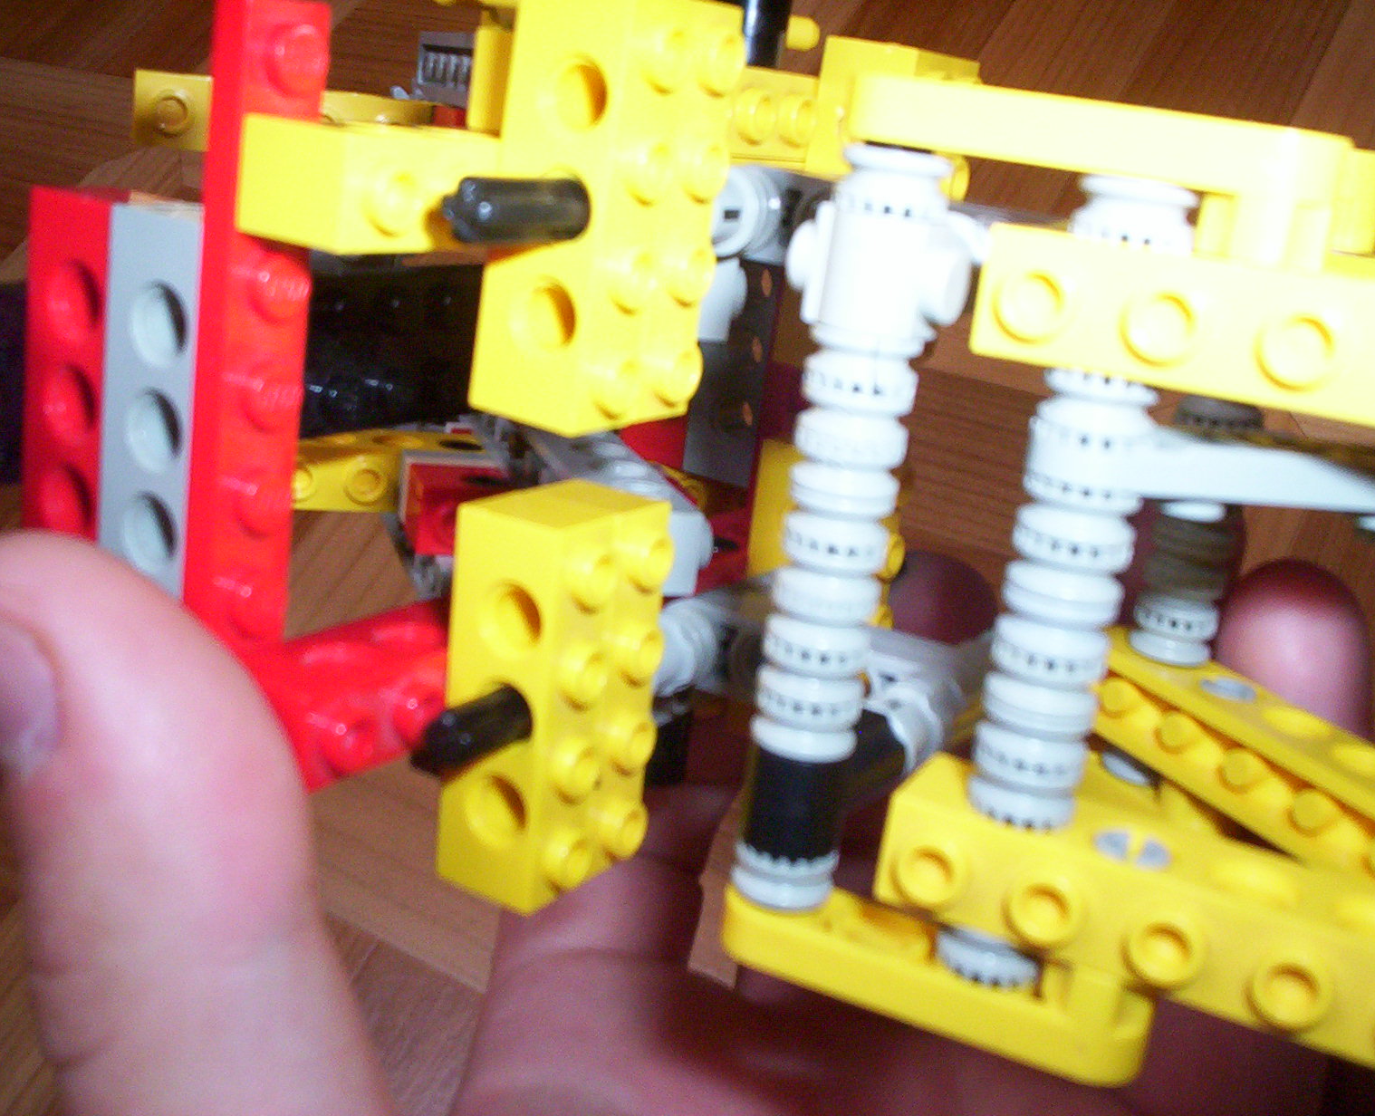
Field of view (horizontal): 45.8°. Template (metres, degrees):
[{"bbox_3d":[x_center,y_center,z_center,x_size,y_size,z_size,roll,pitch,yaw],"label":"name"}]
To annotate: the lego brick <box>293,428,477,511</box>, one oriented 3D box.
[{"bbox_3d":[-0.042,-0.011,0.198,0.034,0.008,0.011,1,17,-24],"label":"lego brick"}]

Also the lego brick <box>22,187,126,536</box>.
[{"bbox_3d":[-0.046,-0.012,0.129,0.010,0.032,0.008,17,17,28],"label":"lego brick"}]

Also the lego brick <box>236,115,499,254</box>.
[{"bbox_3d":[-0.018,-0.028,0.123,0.011,0.008,0.031,17,17,28],"label":"lego brick"}]

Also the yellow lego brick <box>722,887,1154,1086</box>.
[{"bbox_3d":[0.019,0.028,0.120,0.032,0.008,0.008,14,20,26],"label":"yellow lego brick"}]

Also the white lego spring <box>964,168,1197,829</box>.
[{"bbox_3d":[0.026,-0.003,0.107,0.008,0.044,0.008,17,22,27],"label":"white lego spring"}]

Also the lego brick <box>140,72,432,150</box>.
[{"bbox_3d":[-0.045,-0.049,0.185,0.034,0.008,0.011,1,16,-18],"label":"lego brick"}]

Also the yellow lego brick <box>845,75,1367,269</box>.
[{"bbox_3d":[0.025,-0.024,0.102,0.032,0.008,0.008,16,20,28],"label":"yellow lego brick"}]

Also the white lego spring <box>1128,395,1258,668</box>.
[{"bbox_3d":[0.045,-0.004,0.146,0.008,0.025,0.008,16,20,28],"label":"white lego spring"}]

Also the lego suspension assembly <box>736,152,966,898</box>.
[{"bbox_3d":[0.011,-0.001,0.116,0.012,0.057,0.009,17,21,28],"label":"lego suspension assembly"}]

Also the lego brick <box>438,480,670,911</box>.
[{"bbox_3d":[-0.010,0.011,0.137,0.011,0.032,0.016,14,16,30],"label":"lego brick"}]

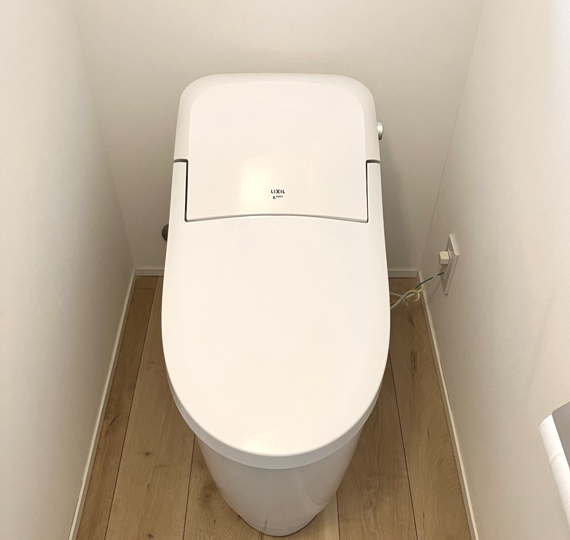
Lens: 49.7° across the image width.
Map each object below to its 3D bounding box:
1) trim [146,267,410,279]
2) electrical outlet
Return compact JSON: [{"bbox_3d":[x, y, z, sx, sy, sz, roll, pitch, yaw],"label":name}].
[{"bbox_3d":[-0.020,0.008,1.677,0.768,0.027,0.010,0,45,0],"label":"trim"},{"bbox_3d":[0.368,-0.010,1.380,0.010,0.120,0.070,0,45,0],"label":"electrical outlet"}]

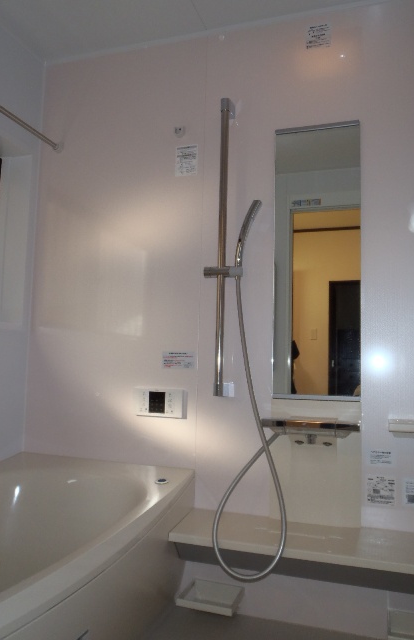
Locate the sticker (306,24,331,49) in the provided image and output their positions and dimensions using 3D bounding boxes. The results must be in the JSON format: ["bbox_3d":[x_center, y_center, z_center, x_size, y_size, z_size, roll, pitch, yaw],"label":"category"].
[{"bbox_3d":[0.411,-1.042,1.905,0.091,0.088,0.004,0,-6,19],"label":"sticker"}]

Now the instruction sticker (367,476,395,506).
[{"bbox_3d":[0.571,0.559,1.689,0.090,0.094,0.004,0,-6,19],"label":"instruction sticker"}]

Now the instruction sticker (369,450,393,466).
[{"bbox_3d":[0.573,0.456,1.699,0.071,0.051,0.004,0,-6,19],"label":"instruction sticker"}]

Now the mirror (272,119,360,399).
[{"bbox_3d":[0.386,-0.212,1.823,0.300,0.980,0.015,0,-6,19],"label":"mirror"}]

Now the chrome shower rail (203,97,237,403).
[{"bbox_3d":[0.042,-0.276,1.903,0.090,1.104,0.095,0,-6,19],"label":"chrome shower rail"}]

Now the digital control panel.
[{"bbox_3d":[-0.172,0.312,1.947,0.189,0.102,0.035,0,-6,19],"label":"digital control panel"}]

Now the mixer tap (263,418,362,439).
[{"bbox_3d":[0.350,0.352,1.713,0.307,0.048,0.137,0,-6,19],"label":"mixer tap"}]

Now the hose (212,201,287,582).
[{"bbox_3d":[0.161,0.181,1.651,0.224,1.181,0.232,0,-6,19],"label":"hose"}]

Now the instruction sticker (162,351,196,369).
[{"bbox_3d":[-0.106,0.152,1.957,0.134,0.062,0.004,0,-6,19],"label":"instruction sticker"}]

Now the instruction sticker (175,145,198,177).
[{"bbox_3d":[-0.079,-0.623,2.027,0.092,0.122,0.004,0,-6,19],"label":"instruction sticker"}]

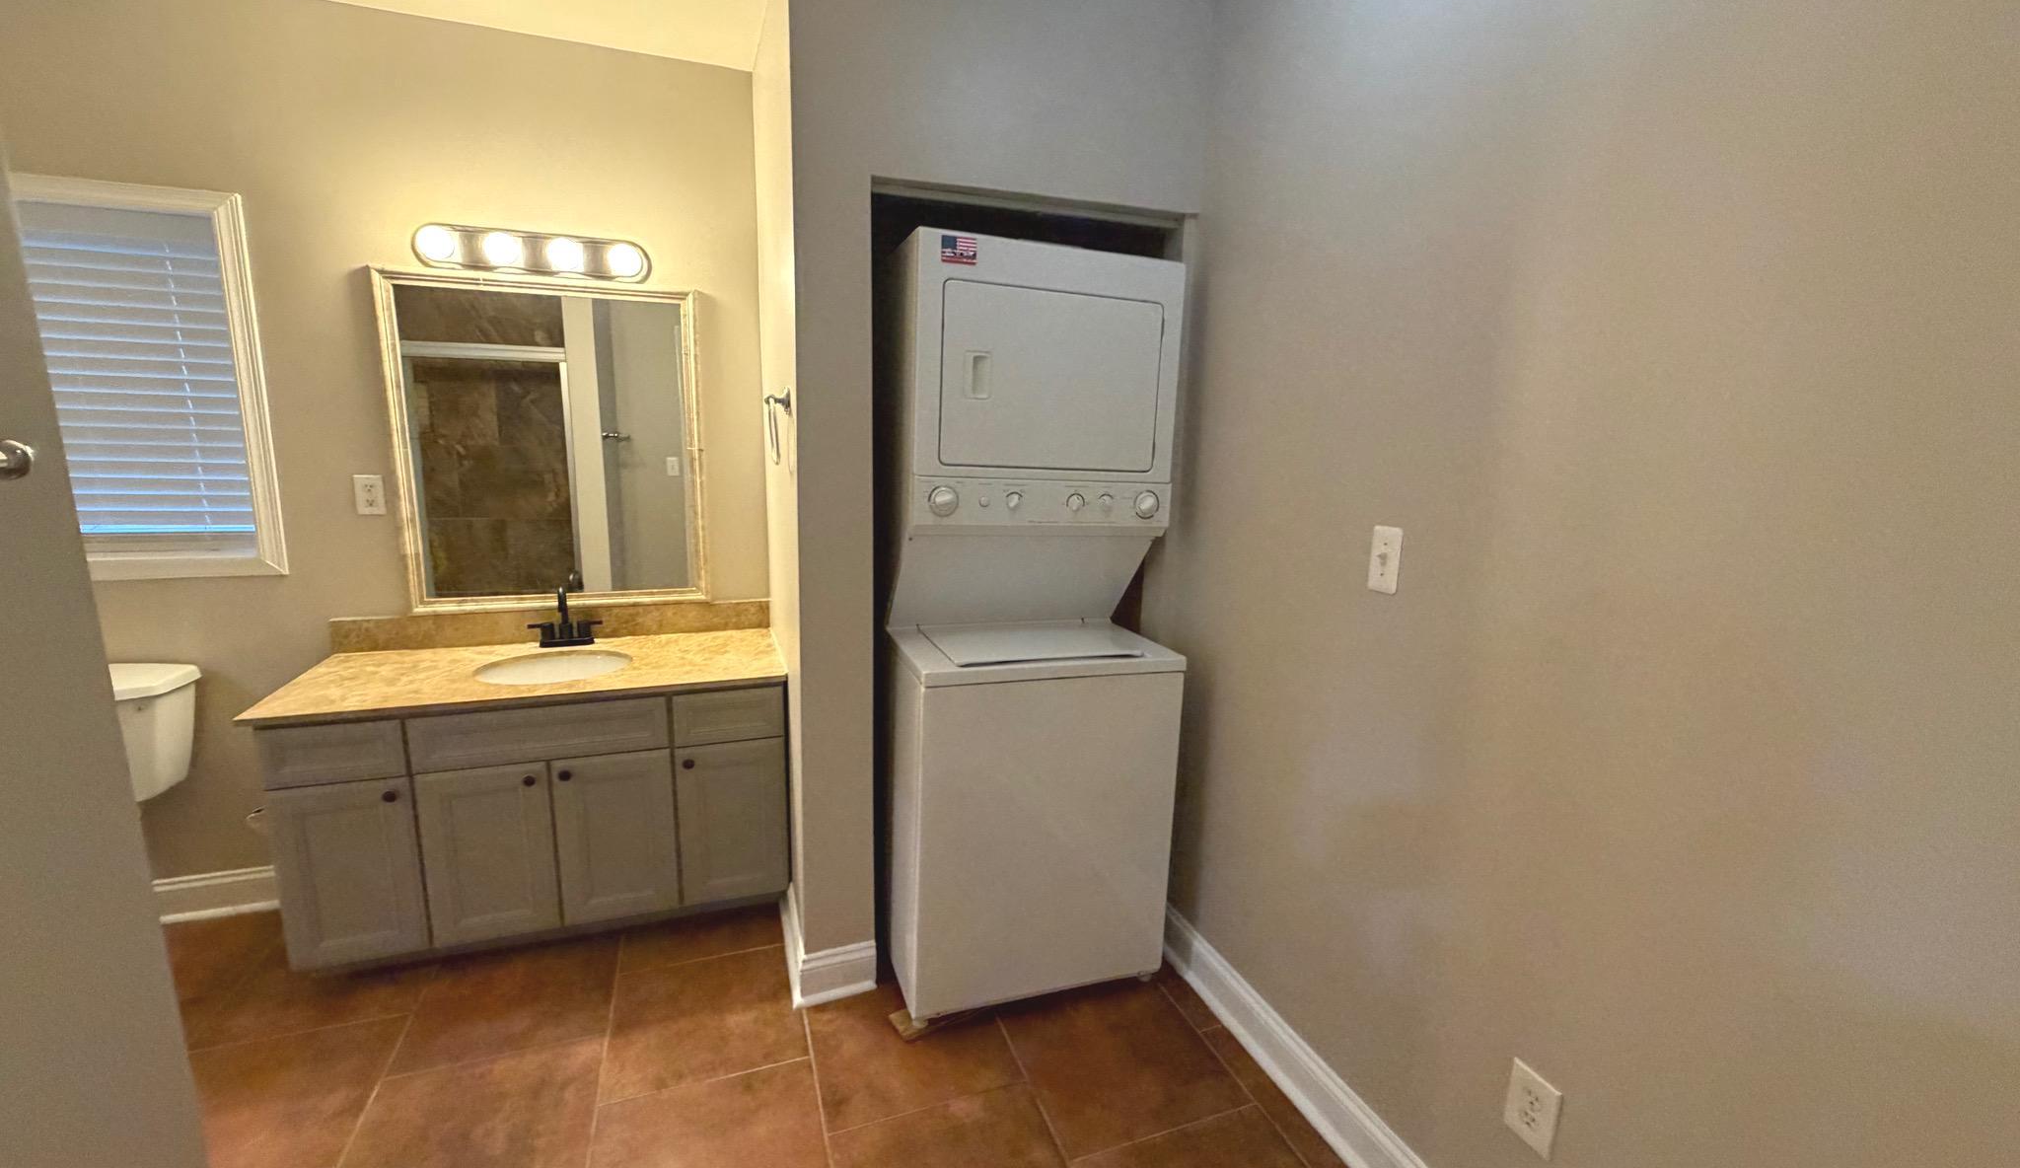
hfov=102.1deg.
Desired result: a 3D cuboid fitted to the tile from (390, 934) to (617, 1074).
[{"bbox_3d":[-1.260,1.059,2.103,0.457,0.010,0.457,-2,12,-20],"label":"tile"}]

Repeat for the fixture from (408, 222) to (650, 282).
[{"bbox_3d":[-1.350,-0.941,2.316,0.610,0.117,0.115,-2,12,-20],"label":"fixture"}]

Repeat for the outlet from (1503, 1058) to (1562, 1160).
[{"bbox_3d":[0.841,0.844,1.312,0.008,0.124,0.079,-2,12,-20],"label":"outlet"}]

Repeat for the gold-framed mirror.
[{"bbox_3d":[-1.357,-0.401,2.443,0.825,0.964,0.031,-2,12,-20],"label":"gold-framed mirror"}]

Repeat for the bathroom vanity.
[{"bbox_3d":[-1.295,0.595,2.386,1.213,0.748,0.553,-2,12,-20],"label":"bathroom vanity"}]

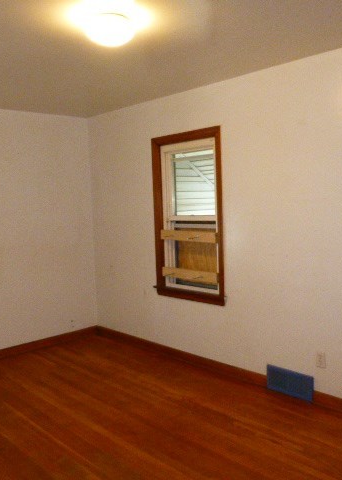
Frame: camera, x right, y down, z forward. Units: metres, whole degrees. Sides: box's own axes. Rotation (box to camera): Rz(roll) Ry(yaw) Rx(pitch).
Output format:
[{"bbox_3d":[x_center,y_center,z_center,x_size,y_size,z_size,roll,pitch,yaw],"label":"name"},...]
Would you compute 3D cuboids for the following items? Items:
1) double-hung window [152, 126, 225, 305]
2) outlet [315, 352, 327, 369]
[{"bbox_3d":[0.141,-0.194,3.942,0.070,1.480,0.830,-7,7,-44],"label":"double-hung window"},{"bbox_3d":[1.056,0.847,3.123,0.012,0.113,0.073,-7,7,-44],"label":"outlet"}]

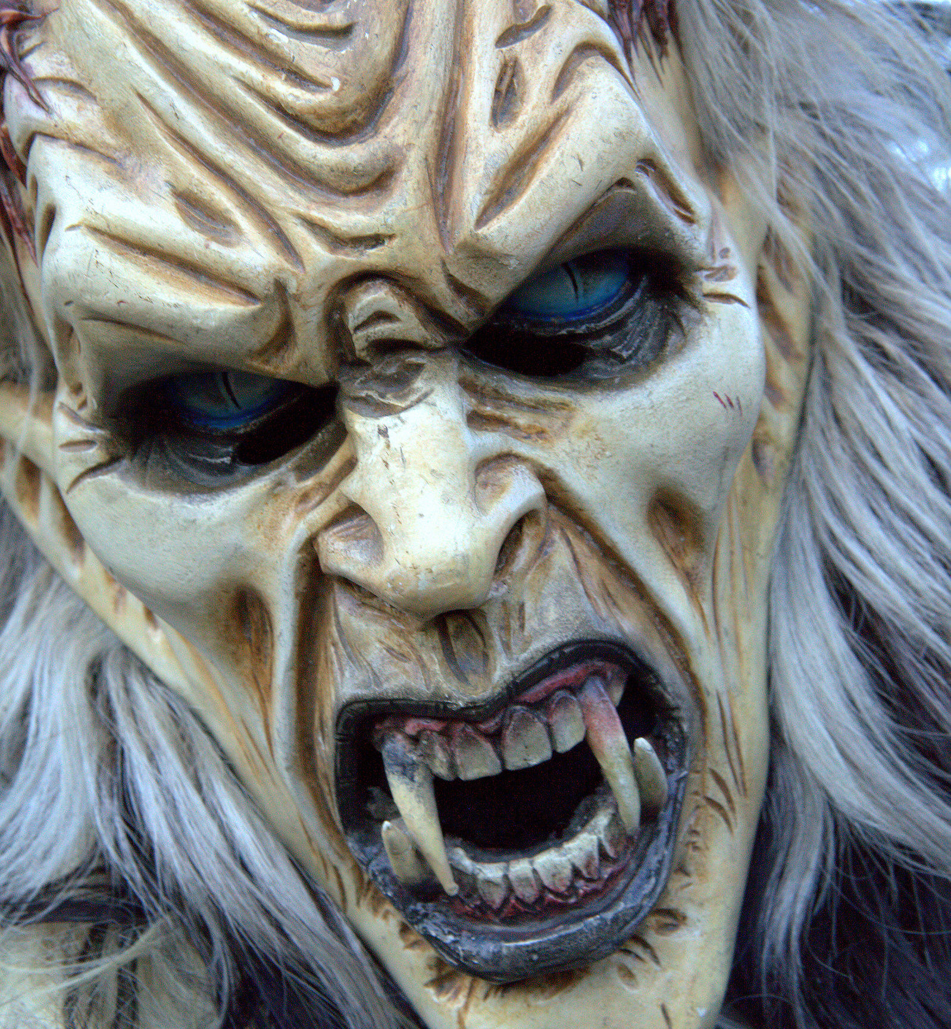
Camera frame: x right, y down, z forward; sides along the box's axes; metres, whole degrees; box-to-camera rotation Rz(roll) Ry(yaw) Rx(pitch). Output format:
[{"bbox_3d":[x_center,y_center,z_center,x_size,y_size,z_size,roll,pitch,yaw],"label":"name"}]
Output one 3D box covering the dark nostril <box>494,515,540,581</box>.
[{"bbox_3d":[0.013,0.010,0.595,0.012,0.020,0.012,-15,4,0],"label":"dark nostril"}]

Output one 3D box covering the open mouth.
[{"bbox_3d":[0.013,0.094,0.610,0.106,0.095,0.050,-14,4,11],"label":"open mouth"}]

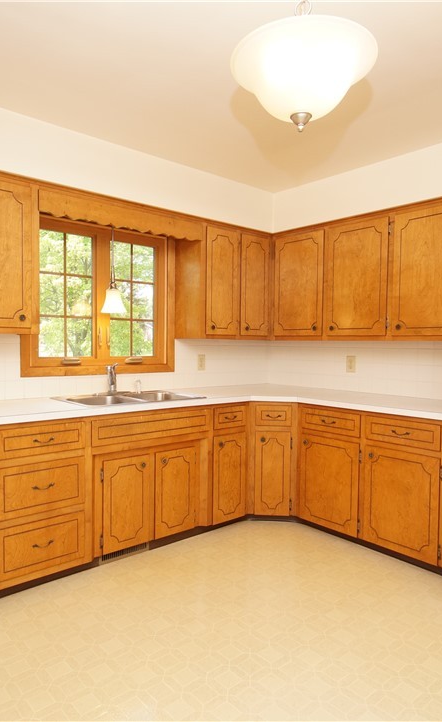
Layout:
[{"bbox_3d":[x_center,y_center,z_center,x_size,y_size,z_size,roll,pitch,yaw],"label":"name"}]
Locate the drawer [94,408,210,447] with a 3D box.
[{"bbox_3d":[-0.504,0.381,2.826,0.808,0.143,0.400,-1,3,-40],"label":"drawer"}]

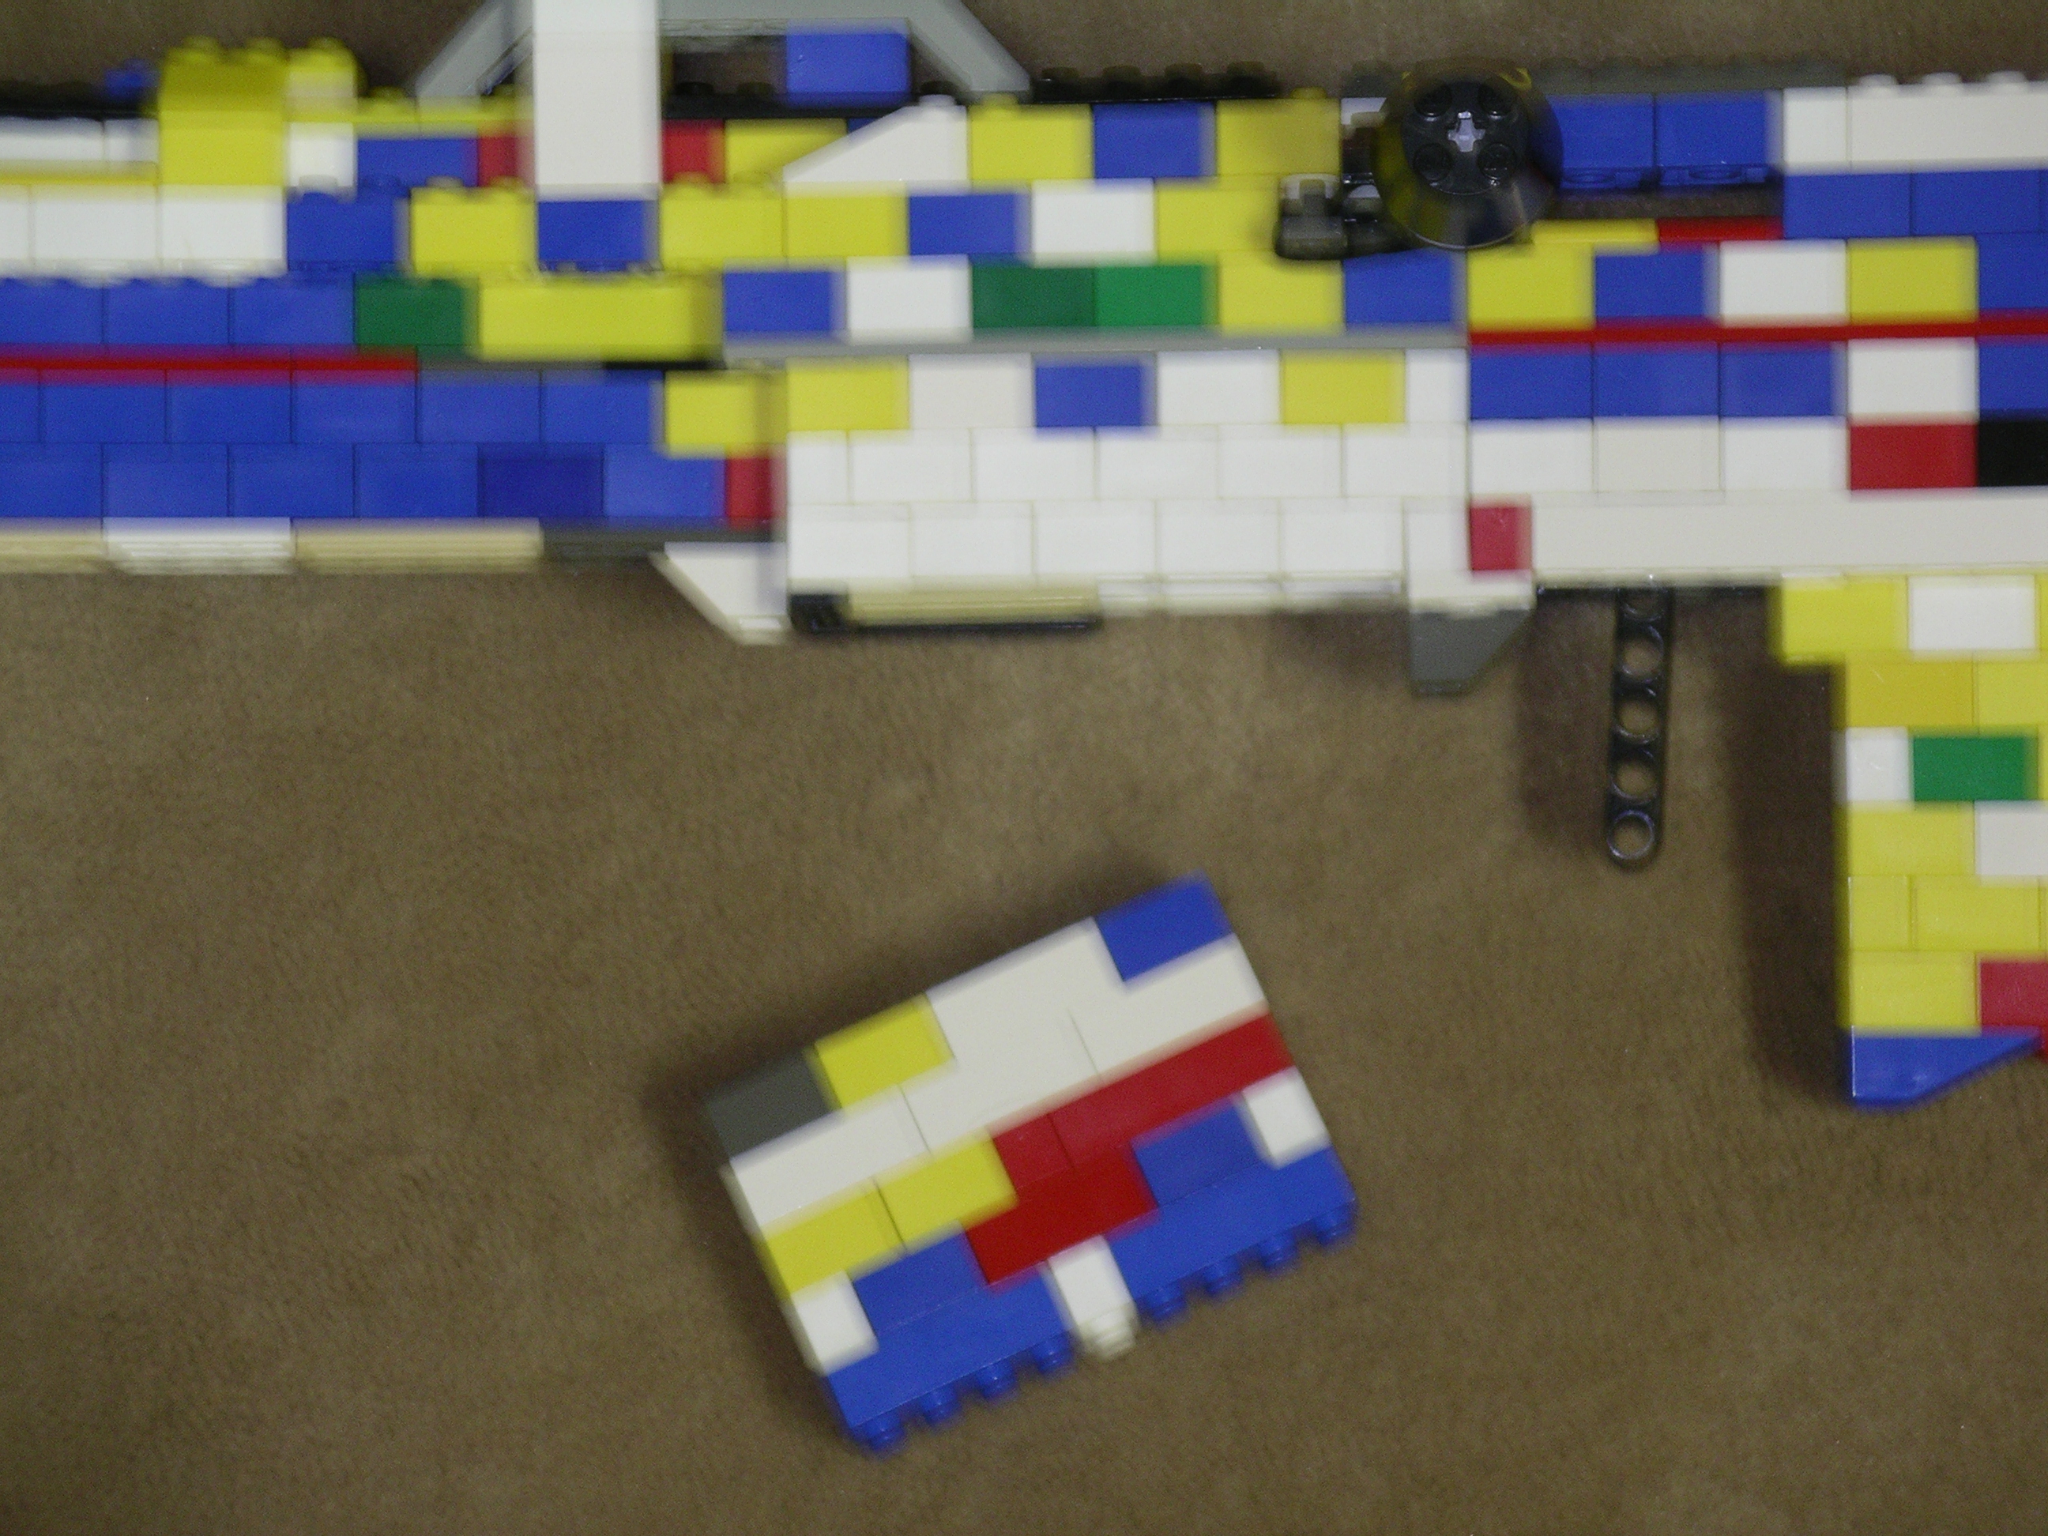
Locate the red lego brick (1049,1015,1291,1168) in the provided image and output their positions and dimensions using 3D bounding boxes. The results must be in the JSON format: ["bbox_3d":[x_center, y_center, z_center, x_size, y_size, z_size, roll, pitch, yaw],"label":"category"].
[{"bbox_3d":[0.019,0.042,1.197,0.032,0.015,0.011,-24,84,1],"label":"red lego brick"}]

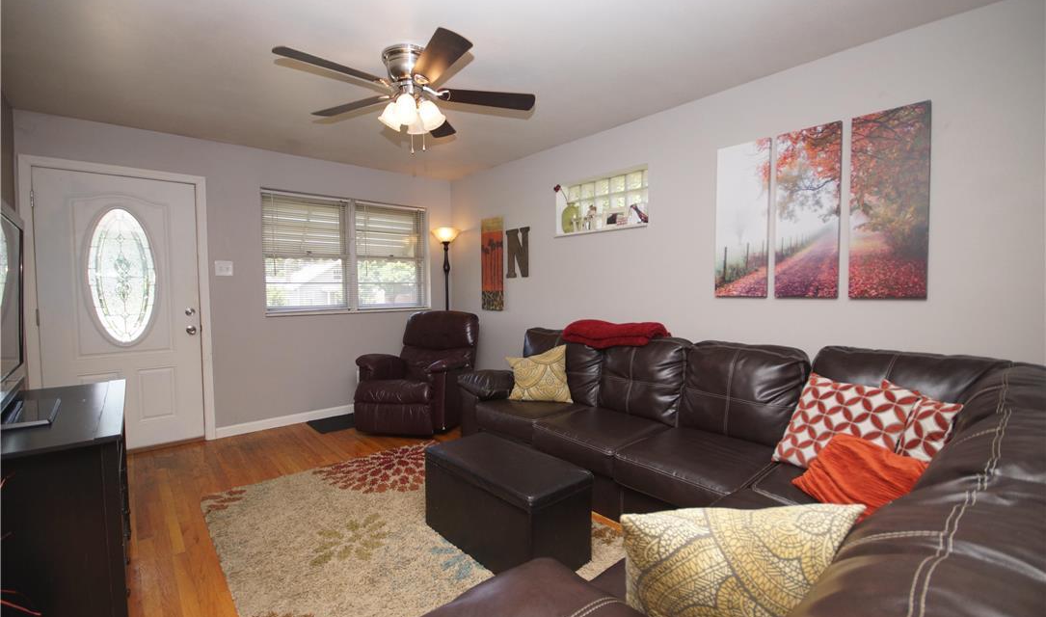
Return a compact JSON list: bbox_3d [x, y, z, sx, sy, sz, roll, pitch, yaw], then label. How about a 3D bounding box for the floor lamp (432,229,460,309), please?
[{"bbox_3d":[-0.803,0.080,4.655,0.301,1.849,0.301,-3,4,-42],"label":"floor lamp"}]

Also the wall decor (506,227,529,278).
[{"bbox_3d":[-0.040,-0.525,4.154,0.025,0.464,0.325,-3,4,-42],"label":"wall decor"}]

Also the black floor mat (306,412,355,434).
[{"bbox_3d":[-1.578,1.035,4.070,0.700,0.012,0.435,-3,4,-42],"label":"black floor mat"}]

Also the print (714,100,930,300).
[{"bbox_3d":[1.562,-0.514,2.395,0.034,0.919,0.975,-3,4,-42],"label":"print"}]

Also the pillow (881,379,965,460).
[{"bbox_3d":[1.545,0.508,1.820,0.130,0.400,0.400,27,2,-4],"label":"pillow"}]

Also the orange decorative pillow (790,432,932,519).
[{"bbox_3d":[1.200,0.590,1.545,0.320,0.130,0.400,-44,12,-9],"label":"orange decorative pillow"}]

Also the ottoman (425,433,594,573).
[{"bbox_3d":[-0.101,0.894,2.045,0.365,0.390,0.770,-3,4,-43],"label":"ottoman"}]

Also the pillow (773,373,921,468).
[{"bbox_3d":[1.325,0.487,1.800,0.130,0.430,0.430,37,-15,-20],"label":"pillow"}]

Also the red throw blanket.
[{"bbox_3d":[0.626,0.171,3.099,0.310,0.175,0.770,-3,4,-42],"label":"red throw blanket"}]

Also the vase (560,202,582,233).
[{"bbox_3d":[0.418,-0.773,3.778,0.139,0.264,0.150,-3,4,-42],"label":"vase"}]

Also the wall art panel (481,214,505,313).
[{"bbox_3d":[-0.323,-0.456,4.511,0.030,0.950,0.340,-3,4,-43],"label":"wall art panel"}]

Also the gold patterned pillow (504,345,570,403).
[{"bbox_3d":[0.112,0.450,2.980,0.430,0.400,0.130,-3,-30,3],"label":"gold patterned pillow"}]

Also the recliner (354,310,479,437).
[{"bbox_3d":[-0.935,0.520,4.070,0.840,0.990,0.900,0,3,10],"label":"recliner"}]

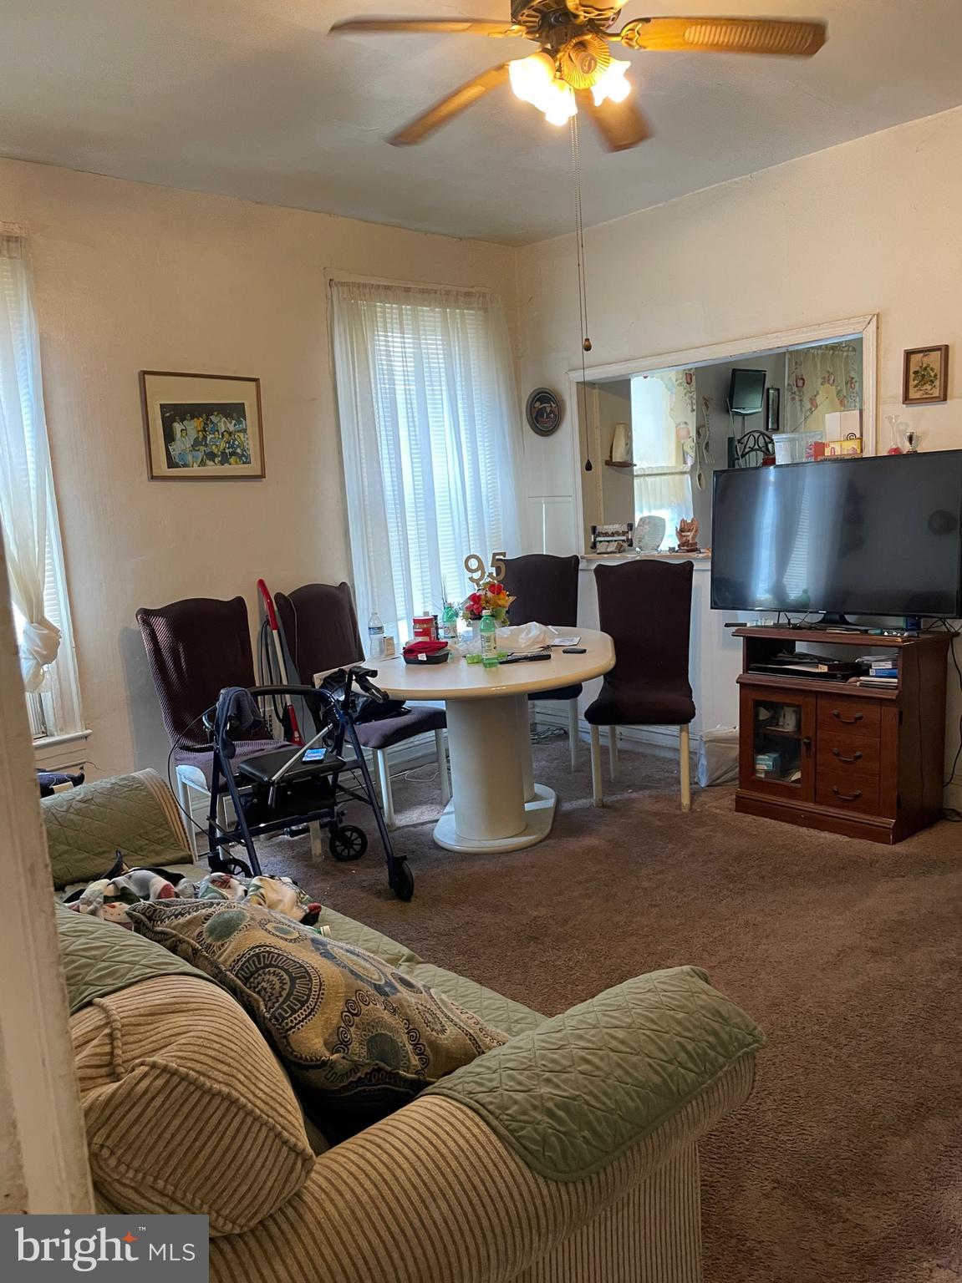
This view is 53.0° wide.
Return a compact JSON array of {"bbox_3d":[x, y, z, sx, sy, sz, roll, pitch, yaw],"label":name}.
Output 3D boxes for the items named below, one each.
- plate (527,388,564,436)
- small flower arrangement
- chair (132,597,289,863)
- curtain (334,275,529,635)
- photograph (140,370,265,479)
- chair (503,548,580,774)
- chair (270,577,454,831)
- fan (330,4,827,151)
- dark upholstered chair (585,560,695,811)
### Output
[{"bbox_3d":[0.359,-1.292,5.437,0.030,0.270,0.250,-12,12,-42],"label":"plate"},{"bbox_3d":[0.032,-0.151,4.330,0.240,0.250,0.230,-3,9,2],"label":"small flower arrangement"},{"bbox_3d":[-1.002,0.378,3.890,0.480,1.066,0.560,-10,11,-36],"label":"chair"},{"bbox_3d":[-0.212,-0.773,5.088,1.170,2.100,0.100,-12,12,-42],"label":"curtain"},{"bbox_3d":[-1.204,-0.939,4.198,0.550,0.445,0.030,-12,12,-42],"label":"photograph"},{"bbox_3d":[0.305,0.102,5.096,0.480,1.066,0.560,-2,9,9],"label":"chair"},{"bbox_3d":[-0.528,0.262,4.429,0.560,1.066,0.480,3,11,35],"label":"chair"},{"bbox_3d":[0.215,-1.577,2.562,1.300,0.380,1.300,-3,9,7],"label":"fan"},{"bbox_3d":[0.734,0.179,4.441,0.480,1.066,0.560,0,10,19],"label":"dark upholstered chair"}]

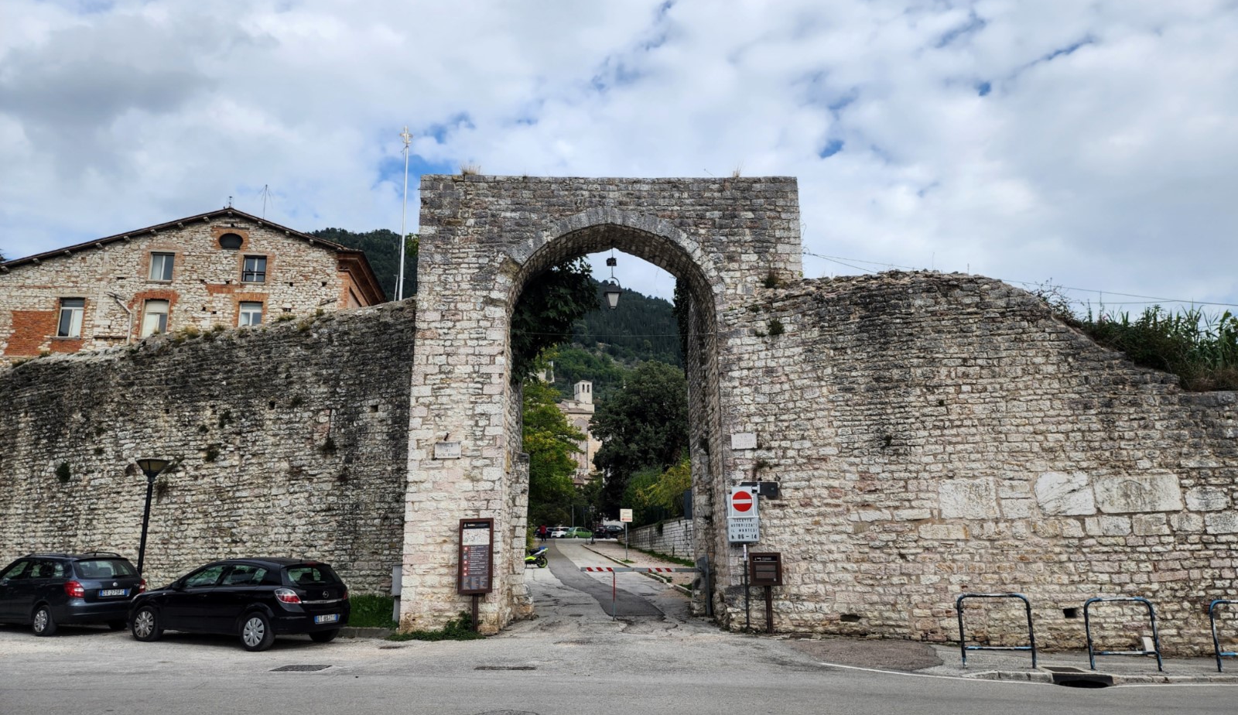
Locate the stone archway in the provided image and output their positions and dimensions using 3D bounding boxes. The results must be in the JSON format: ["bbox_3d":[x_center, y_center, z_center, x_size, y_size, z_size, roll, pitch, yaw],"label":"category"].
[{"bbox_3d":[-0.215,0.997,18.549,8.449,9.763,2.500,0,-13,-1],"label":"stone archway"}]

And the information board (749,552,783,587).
[{"bbox_3d":[2.943,4.248,16.467,0.658,0.638,0.100,0,-13,-1],"label":"information board"}]

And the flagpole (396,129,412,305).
[{"bbox_3d":[-6.444,-0.426,23.700,0.280,13.648,0.280,0,-13,0],"label":"flagpole"}]

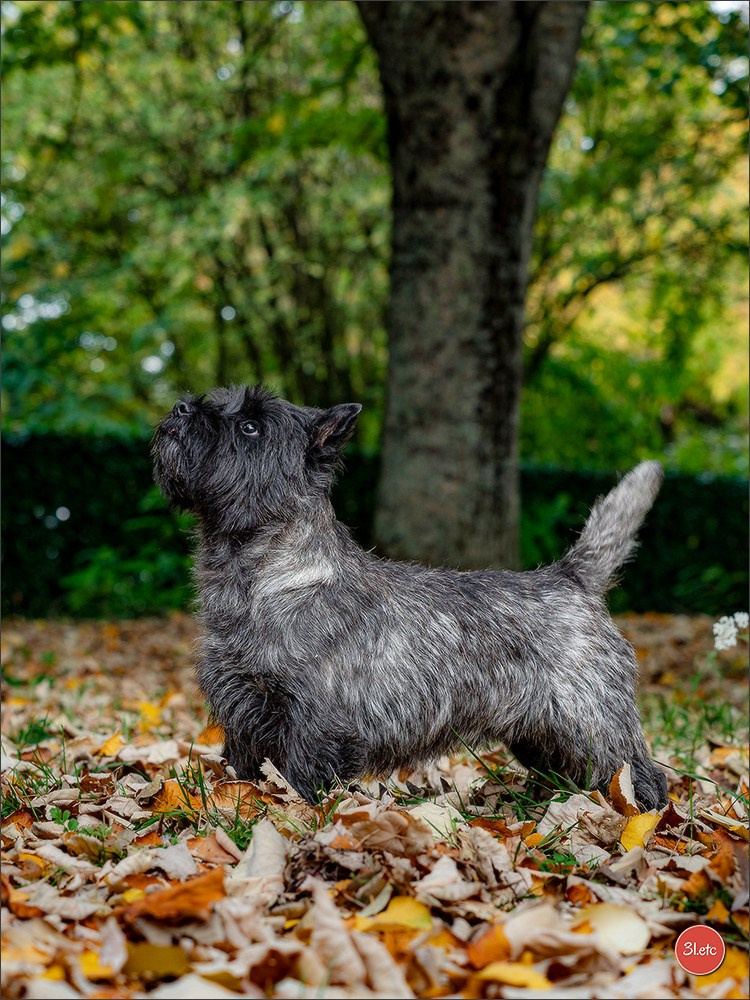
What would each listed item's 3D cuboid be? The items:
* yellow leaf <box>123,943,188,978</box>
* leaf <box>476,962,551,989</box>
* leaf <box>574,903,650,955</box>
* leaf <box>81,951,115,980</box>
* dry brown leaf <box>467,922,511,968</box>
[{"bbox_3d":[-0.145,0.305,2.294,0.050,0.023,0.042,0,-1,0],"label":"yellow leaf"},{"bbox_3d":[0.089,0.303,2.211,0.049,0.019,0.040,0,-1,0],"label":"leaf"},{"bbox_3d":[0.169,0.304,2.461,0.055,0.035,0.048,0,-1,0],"label":"leaf"},{"bbox_3d":[-0.179,0.304,2.263,0.028,0.020,0.026,0,-1,0],"label":"leaf"},{"bbox_3d":[0.077,0.303,2.357,0.044,0.031,0.037,0,-1,0],"label":"dry brown leaf"}]

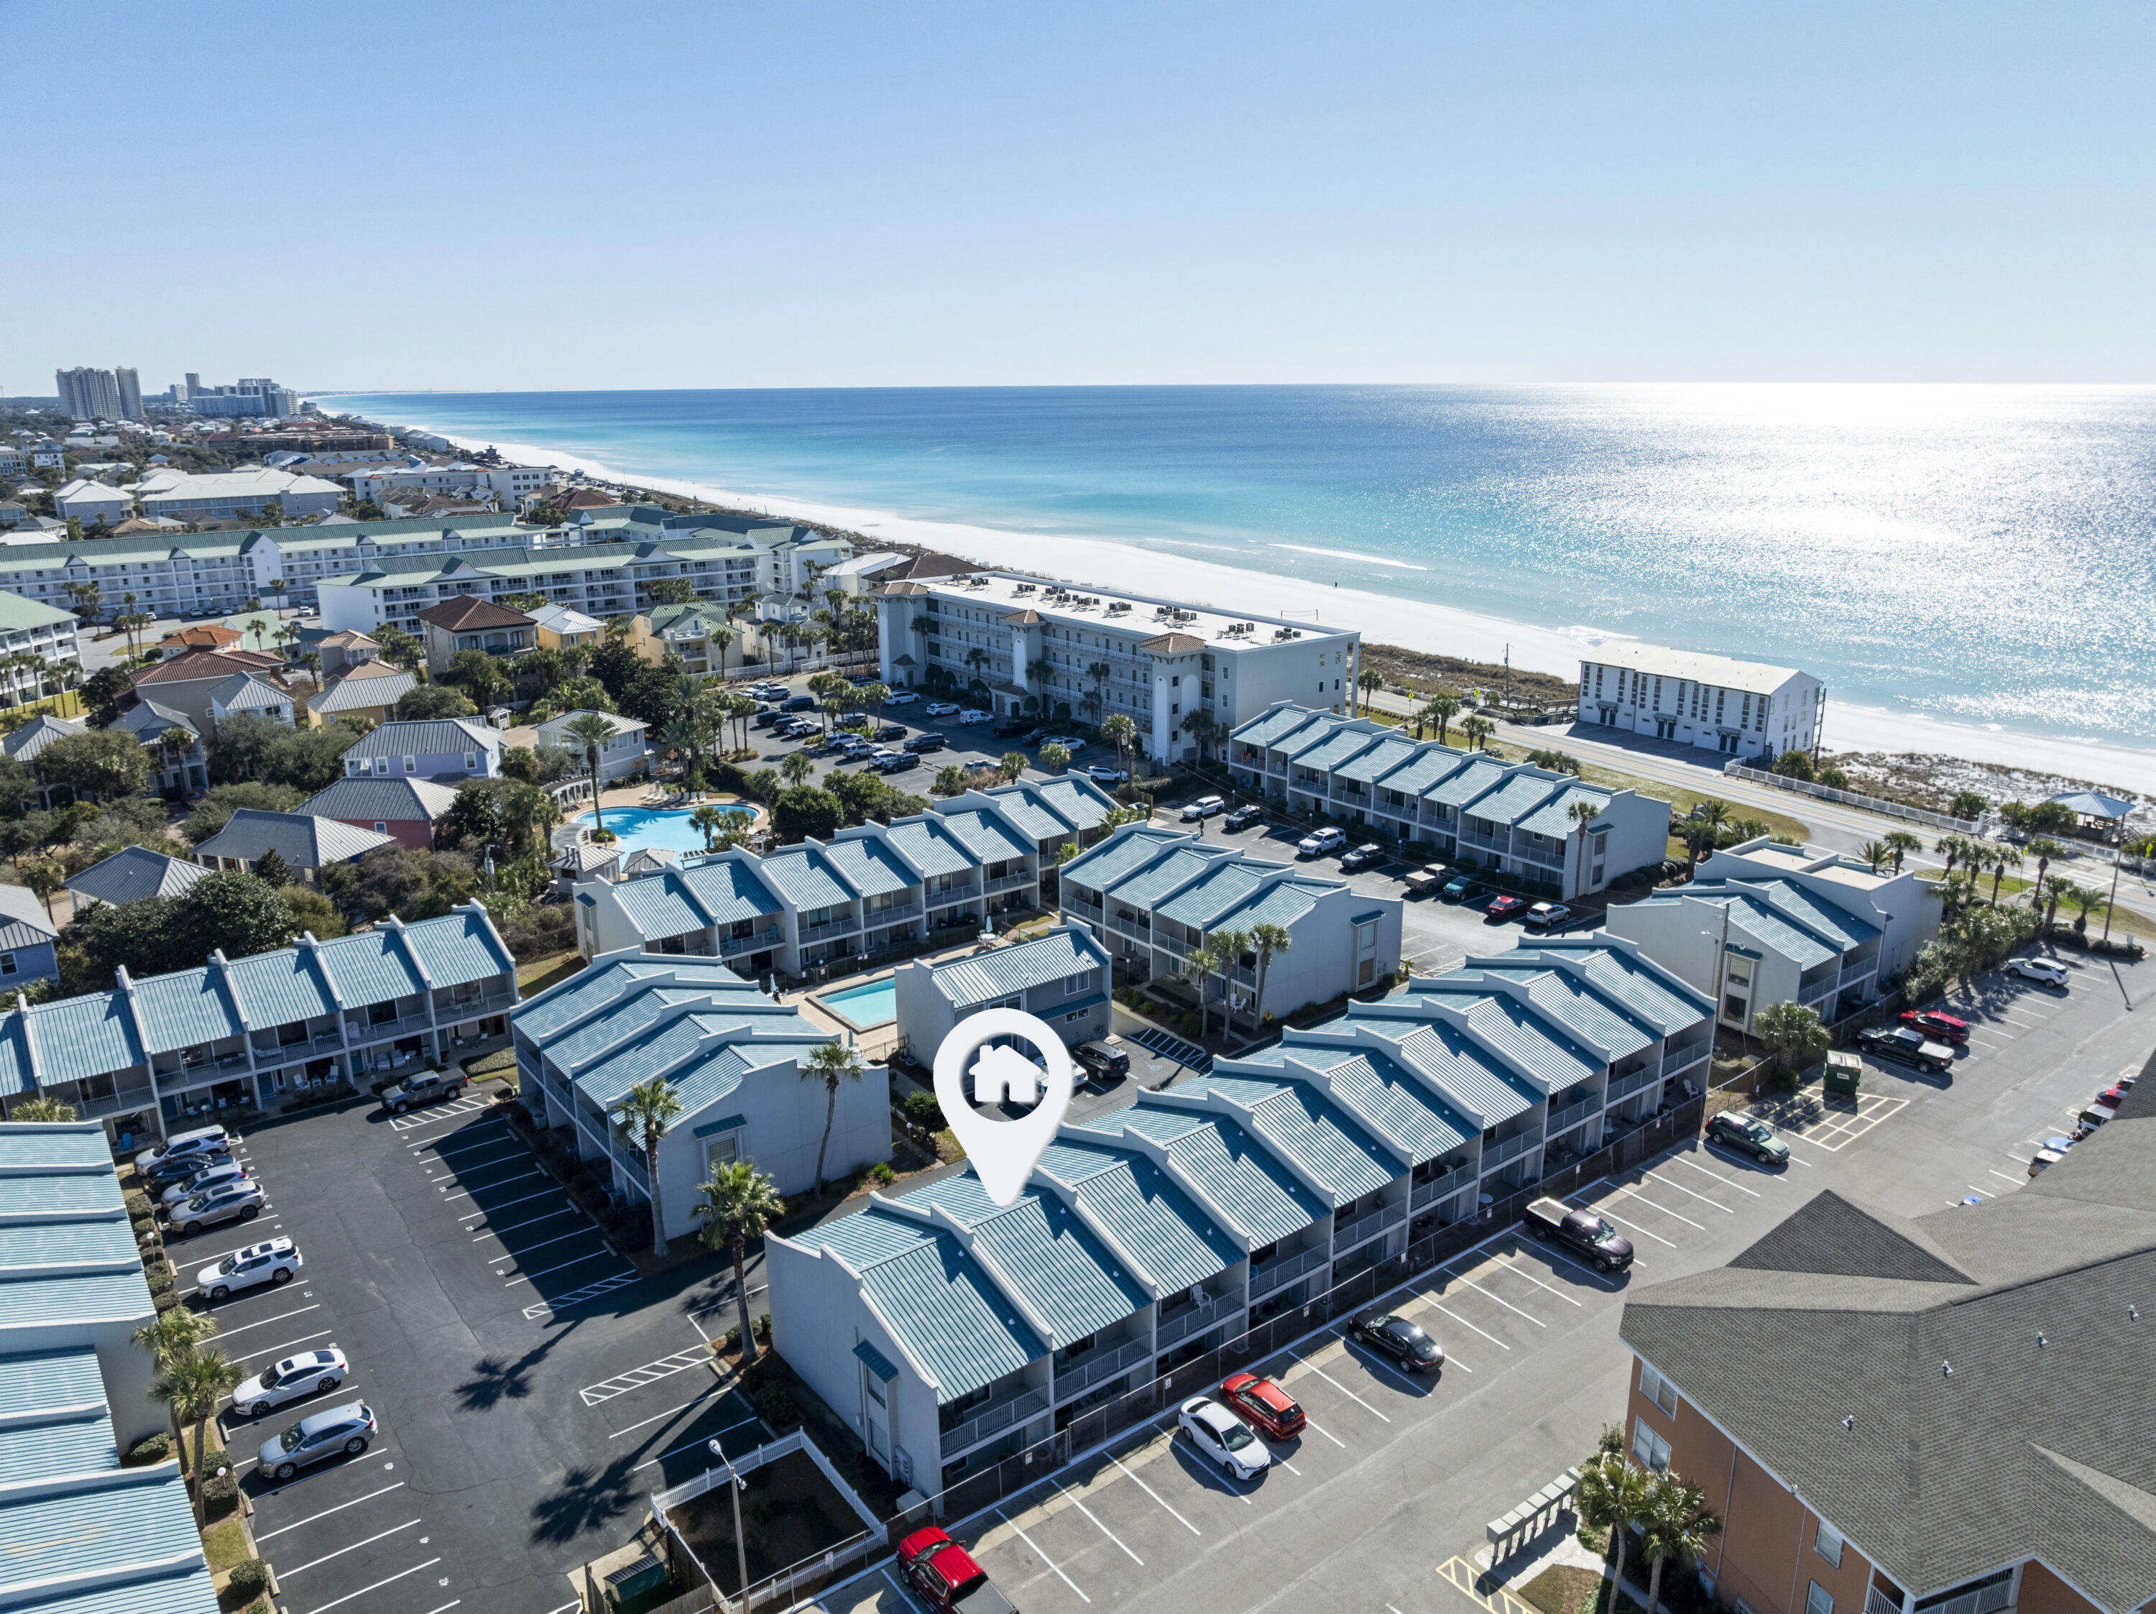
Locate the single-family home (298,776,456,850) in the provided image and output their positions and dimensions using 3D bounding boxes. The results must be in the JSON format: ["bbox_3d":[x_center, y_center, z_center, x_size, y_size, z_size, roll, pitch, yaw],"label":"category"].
[{"bbox_3d":[-69.000,1.190,148.210,14.540,8.450,9.580,0,16,3],"label":"single-family home"}]

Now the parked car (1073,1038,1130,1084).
[{"bbox_3d":[1.438,16.599,99.194,1.920,1.720,4.700,-13,20,-37],"label":"parked car"}]

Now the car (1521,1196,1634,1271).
[{"bbox_3d":[25.990,21.880,77.020,2.030,1.920,5.850,-12,20,-36],"label":"car"}]

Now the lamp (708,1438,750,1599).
[{"bbox_3d":[-12.020,26.650,54.190,0.450,7.150,3.000,-12,20,-36],"label":"lamp"}]

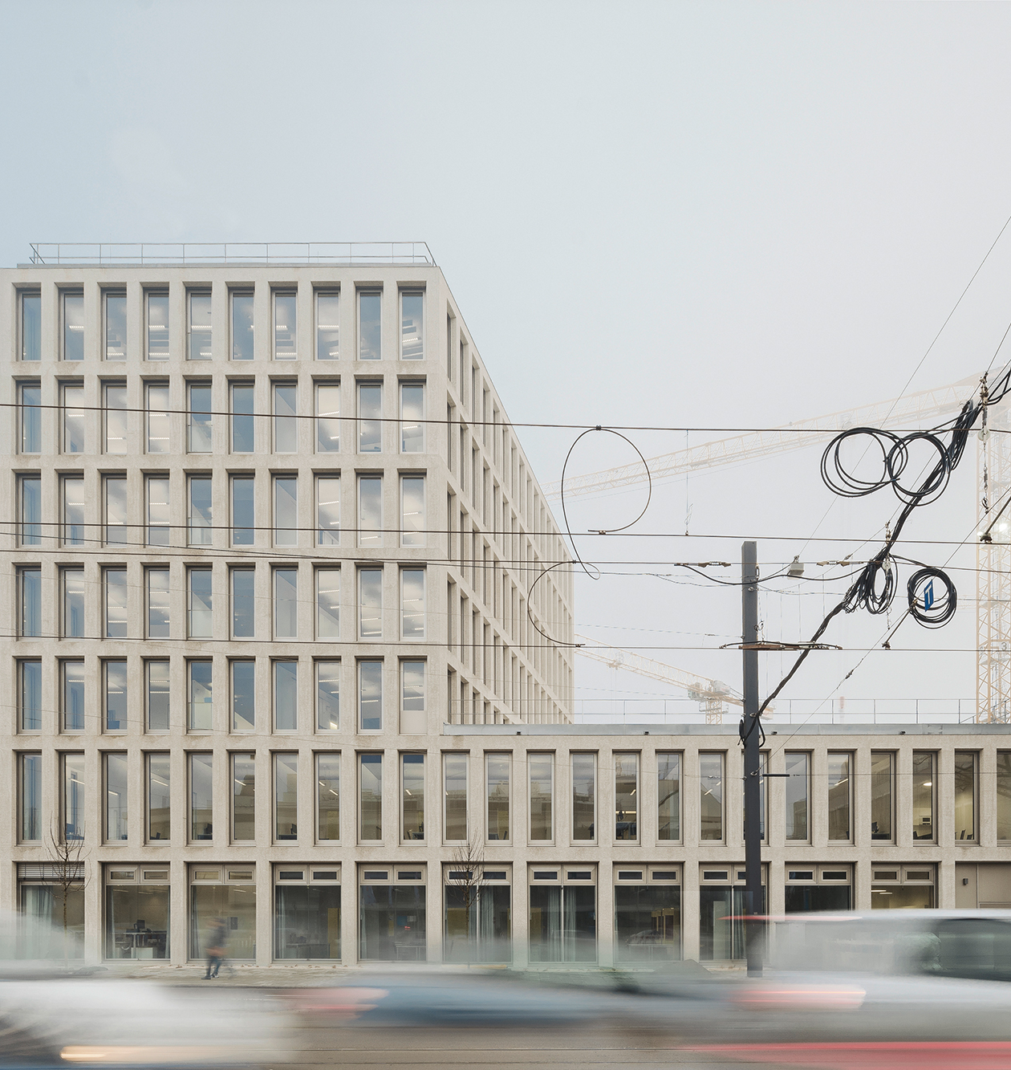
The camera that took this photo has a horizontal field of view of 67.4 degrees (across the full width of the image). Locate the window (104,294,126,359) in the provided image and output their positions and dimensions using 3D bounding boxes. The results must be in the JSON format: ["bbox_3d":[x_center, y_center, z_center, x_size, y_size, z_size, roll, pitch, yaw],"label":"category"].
[{"bbox_3d":[-14.410,-7.715,28.000,0.927,2.595,0.200,0,0,0],"label":"window"}]

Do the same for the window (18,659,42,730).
[{"bbox_3d":[-18.185,6.120,29.000,0.912,2.735,0.200,0,0,0],"label":"window"}]

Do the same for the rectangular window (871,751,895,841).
[{"bbox_3d":[13.818,9.536,27.700,0.917,3.301,0.200,0,0,0],"label":"rectangular window"}]

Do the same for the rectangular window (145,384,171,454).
[{"bbox_3d":[-13.245,-4.401,28.900,0.970,2.726,0.150,0,0,0],"label":"rectangular window"}]

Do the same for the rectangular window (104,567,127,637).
[{"bbox_3d":[-14.345,2.496,28.000,1.000,2.674,0.150,0,0,0],"label":"rectangular window"}]

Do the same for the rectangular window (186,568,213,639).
[{"bbox_3d":[-11.288,2.542,28.000,1.000,2.674,0.150,0,0,0],"label":"rectangular window"}]

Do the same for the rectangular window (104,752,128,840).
[{"bbox_3d":[-14.898,9.983,29.000,0.864,3.359,0.200,0,0,0],"label":"rectangular window"}]

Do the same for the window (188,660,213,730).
[{"bbox_3d":[-11.659,6.120,29.000,1.008,2.639,0.200,0,0,0],"label":"window"}]

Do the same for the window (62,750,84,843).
[{"bbox_3d":[-16.530,9.983,29.000,0.864,3.359,0.200,0,0,0],"label":"window"}]

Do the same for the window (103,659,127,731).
[{"bbox_3d":[-14.001,5.807,27.200,0.940,2.600,0.150,0,0,0],"label":"window"}]

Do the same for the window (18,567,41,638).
[{"bbox_3d":[-17.925,2.545,28.586,0.993,2.673,0.150,0,0,0],"label":"window"}]

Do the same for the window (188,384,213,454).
[{"bbox_3d":[-11.241,-4.270,28.000,1.000,2.581,0.150,0,0,0],"label":"window"}]

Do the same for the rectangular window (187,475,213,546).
[{"bbox_3d":[-11.667,-0.933,28.900,0.970,2.726,0.150,0,0,0],"label":"rectangular window"}]

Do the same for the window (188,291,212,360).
[{"bbox_3d":[-11.183,-7.633,27.700,0.871,2.522,0.200,0,0,0],"label":"window"}]

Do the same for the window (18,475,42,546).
[{"bbox_3d":[-17.572,-0.892,28.000,0.950,2.618,0.200,0,0,0],"label":"window"}]

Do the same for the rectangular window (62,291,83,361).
[{"bbox_3d":[-15.874,-7.700,28.000,1.000,2.581,0.150,0,0,0],"label":"rectangular window"}]

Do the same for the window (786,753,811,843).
[{"bbox_3d":[10.778,9.662,28.000,1.000,3.290,0.150,0,0,0],"label":"window"}]

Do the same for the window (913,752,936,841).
[{"bbox_3d":[15.961,9.973,28.900,0.970,3.372,0.150,0,0,0],"label":"window"}]

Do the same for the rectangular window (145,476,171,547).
[{"bbox_3d":[-13.291,-0.912,29.000,1.008,2.687,0.200,0,0,0],"label":"rectangular window"}]

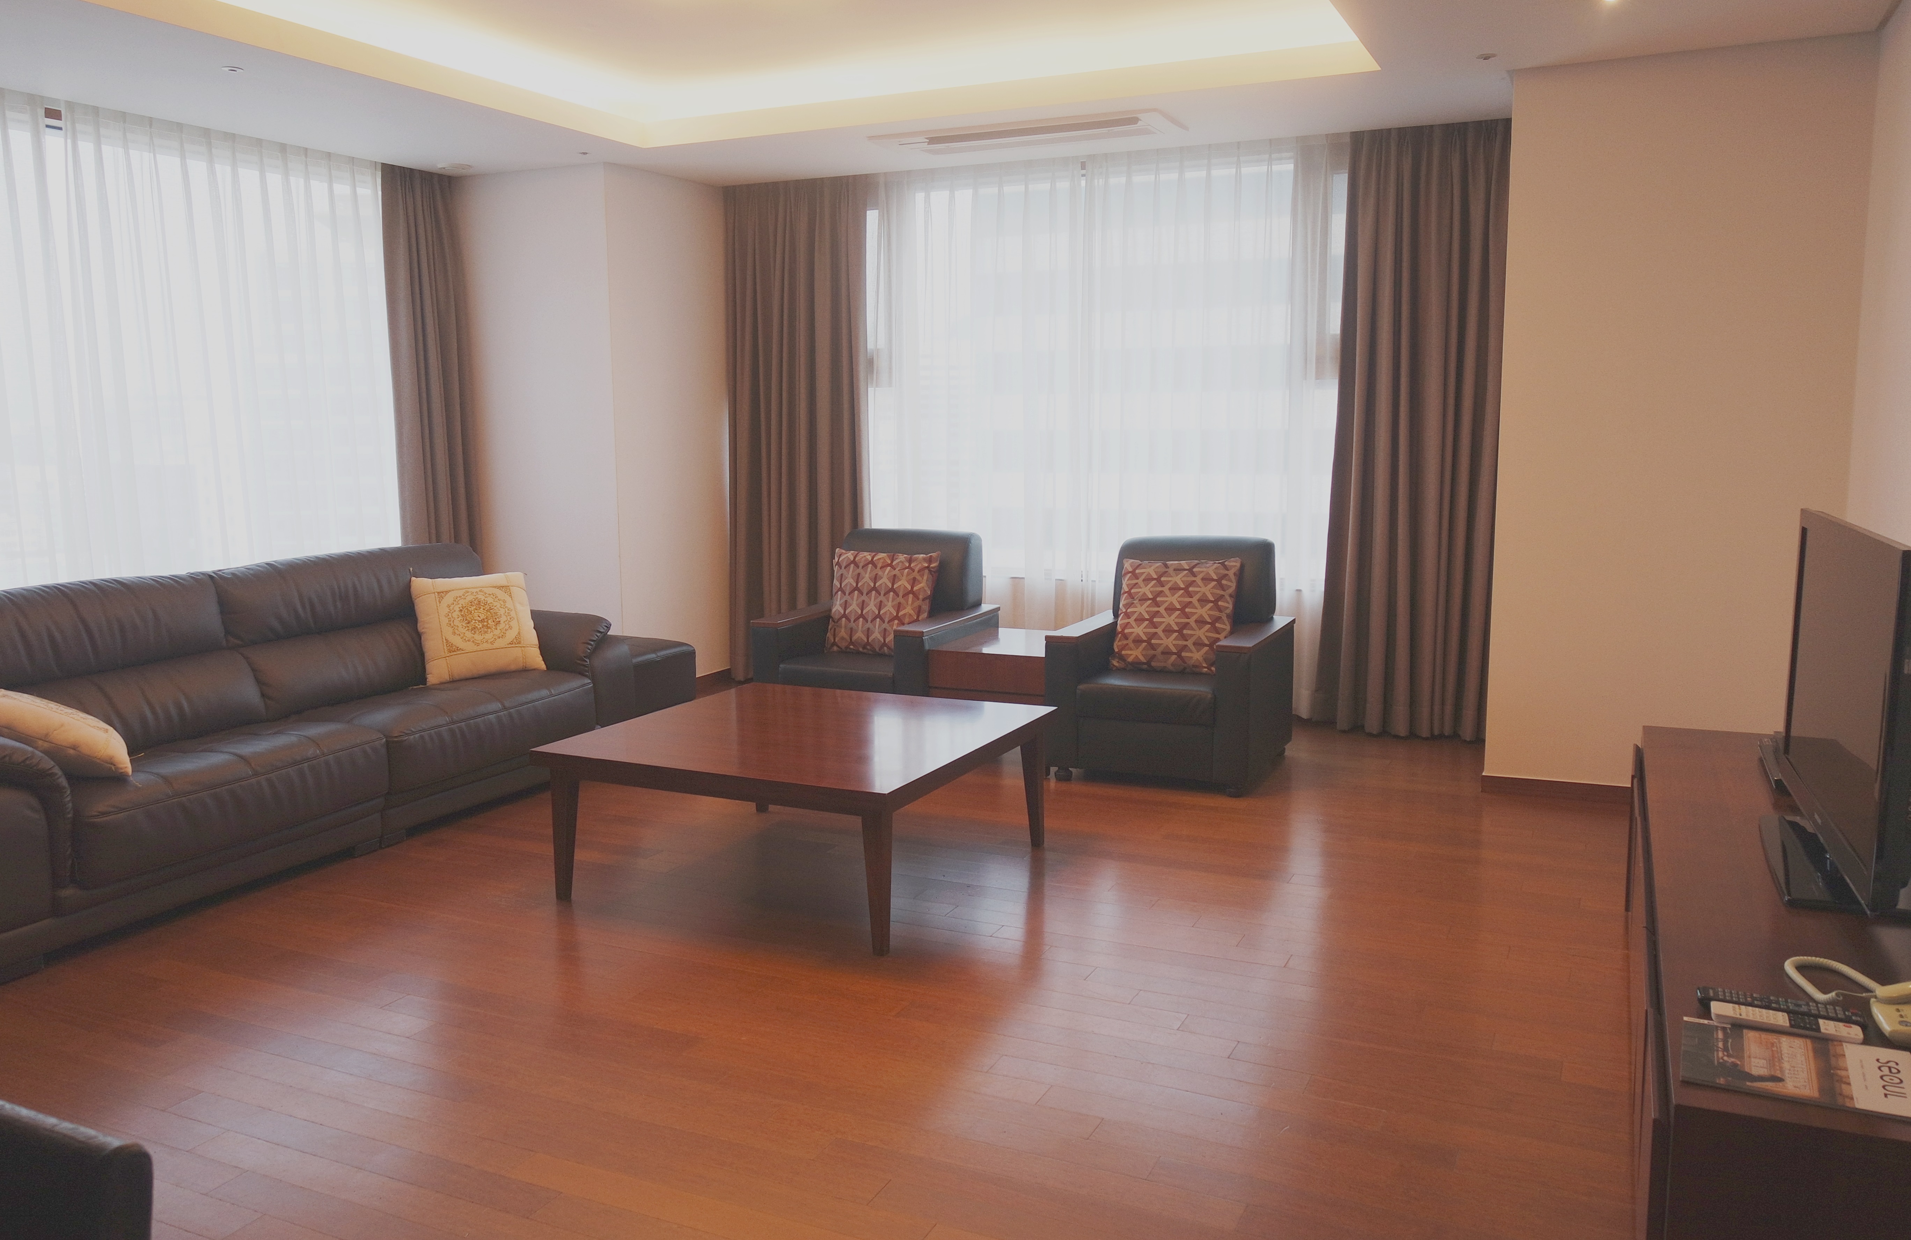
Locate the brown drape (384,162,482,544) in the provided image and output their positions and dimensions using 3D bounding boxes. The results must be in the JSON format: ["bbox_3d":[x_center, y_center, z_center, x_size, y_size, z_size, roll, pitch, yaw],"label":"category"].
[{"bbox_3d":[-2.449,-0.811,6.585,0.172,2.415,0.391,3,9,25],"label":"brown drape"}]

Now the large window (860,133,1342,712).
[{"bbox_3d":[0.624,-0.832,6.549,2.226,2.418,0.132,3,9,25],"label":"large window"}]

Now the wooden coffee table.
[{"bbox_3d":[-0.419,0.528,4.152,1.097,0.435,1.094,3,9,25],"label":"wooden coffee table"}]

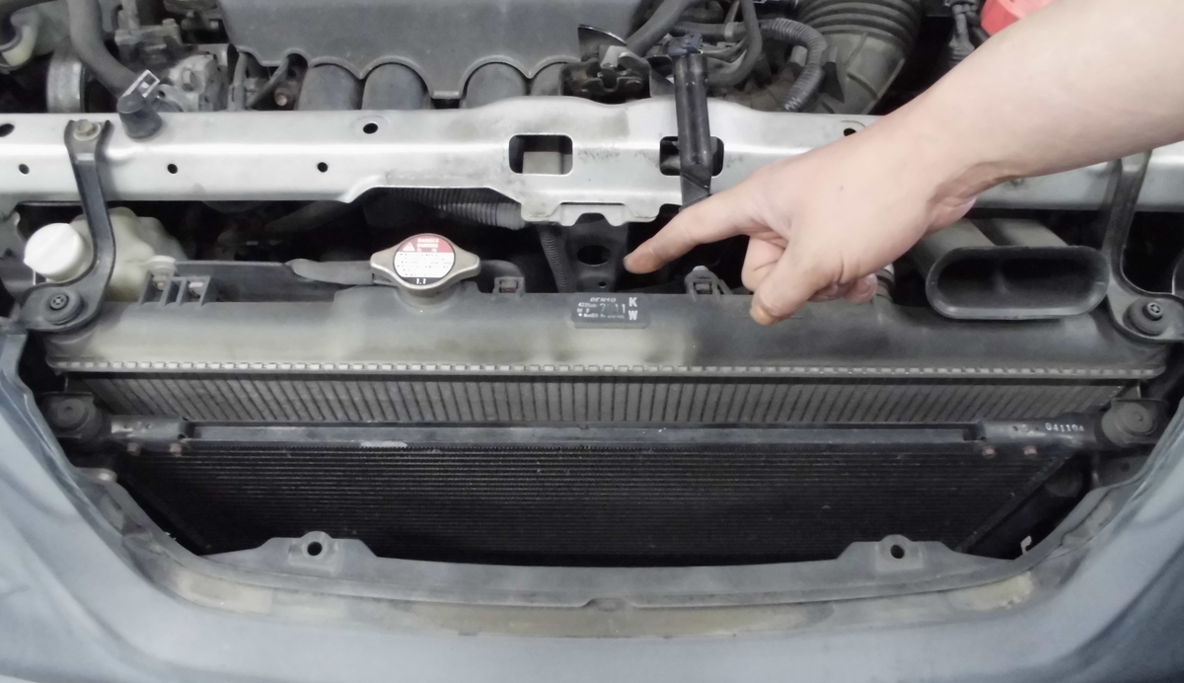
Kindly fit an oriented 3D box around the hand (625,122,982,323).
[{"bbox_3d":[0.117,-0.062,0.470,0.185,0.072,0.080,-19,57,16],"label":"hand"}]

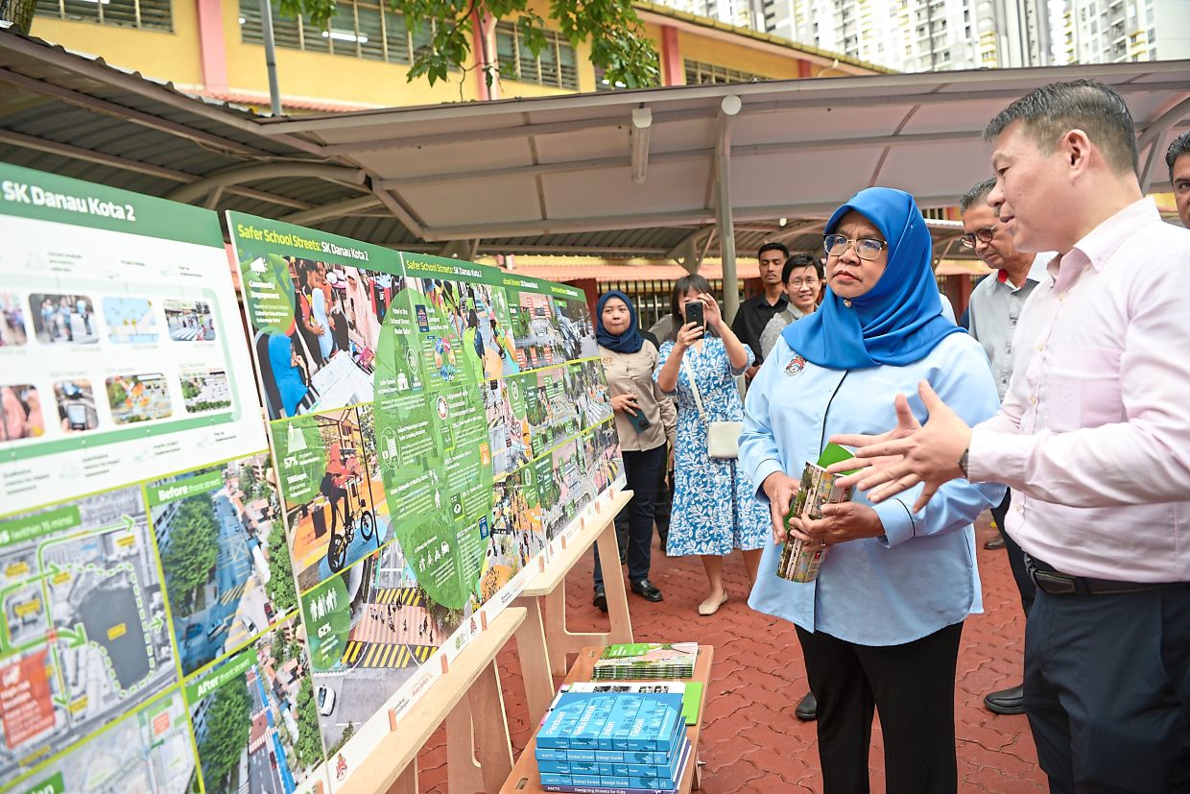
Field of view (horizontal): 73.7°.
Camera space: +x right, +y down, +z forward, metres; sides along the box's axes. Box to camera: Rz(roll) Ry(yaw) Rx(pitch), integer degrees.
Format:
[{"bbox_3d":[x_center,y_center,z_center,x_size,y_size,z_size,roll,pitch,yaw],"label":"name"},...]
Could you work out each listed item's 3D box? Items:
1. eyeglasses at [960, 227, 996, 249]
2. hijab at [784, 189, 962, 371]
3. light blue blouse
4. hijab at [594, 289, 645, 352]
[{"bbox_3d":[1.113,-0.462,2.228,0.140,0.048,0.140,-23,12,-26],"label":"eyeglasses"},{"bbox_3d":[0.610,-0.266,1.760,0.320,0.410,0.370,-8,5,-43],"label":"hijab"},{"bbox_3d":[0.627,0.199,1.790,0.400,0.700,0.580,-8,5,-40],"label":"light blue blouse"},{"bbox_3d":[0.130,-0.381,4.040,0.250,0.325,0.250,-4,4,8],"label":"hijab"}]

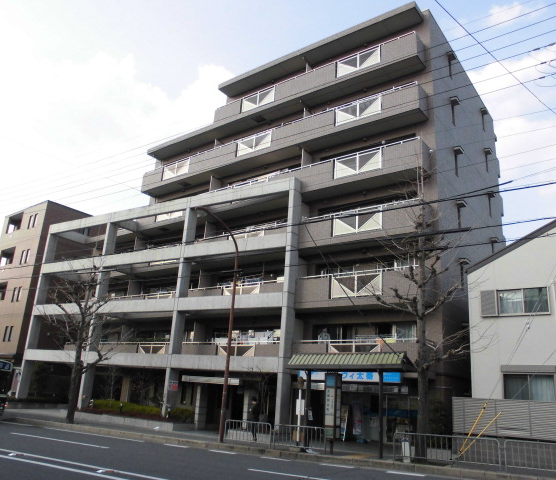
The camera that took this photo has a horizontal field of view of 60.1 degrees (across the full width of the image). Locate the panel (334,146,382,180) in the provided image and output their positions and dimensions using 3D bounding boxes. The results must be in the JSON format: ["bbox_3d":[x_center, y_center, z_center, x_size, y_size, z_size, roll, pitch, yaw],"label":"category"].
[{"bbox_3d":[3.959,-3.745,23.775,2.580,1.030,0.070,-9,-21,36],"label":"panel"}]

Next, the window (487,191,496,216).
[{"bbox_3d":[13.120,-2.241,29.542,0.280,1.400,0.550,-9,-21,36],"label":"window"}]

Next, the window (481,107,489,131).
[{"bbox_3d":[13.342,-7.848,31.057,0.280,1.400,0.550,-9,-21,36],"label":"window"}]

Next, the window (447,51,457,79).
[{"bbox_3d":[9.306,-9.302,25.589,0.350,1.400,0.620,-9,-20,36],"label":"window"}]

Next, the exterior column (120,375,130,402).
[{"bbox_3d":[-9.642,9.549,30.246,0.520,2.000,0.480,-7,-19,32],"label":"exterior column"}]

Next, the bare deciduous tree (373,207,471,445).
[{"bbox_3d":[4.810,2.825,16.208,3.200,8.500,3.000,-7,-19,32],"label":"bare deciduous tree"}]

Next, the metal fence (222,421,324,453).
[{"bbox_3d":[-0.195,6.936,16.961,4.150,0.800,0.060,-6,-19,30],"label":"metal fence"}]

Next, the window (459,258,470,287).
[{"bbox_3d":[8.945,1.562,23.057,0.280,1.400,0.550,-9,-21,36],"label":"window"}]

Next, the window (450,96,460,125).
[{"bbox_3d":[9.433,-6.879,25.546,0.280,1.400,0.550,-9,-21,36],"label":"window"}]

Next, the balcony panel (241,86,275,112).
[{"bbox_3d":[-1.183,-8.549,29.494,2.580,1.030,0.070,-9,-21,36],"label":"balcony panel"}]

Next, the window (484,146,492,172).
[{"bbox_3d":[13.335,-5.098,30.453,0.280,1.400,0.550,-9,-21,36],"label":"window"}]

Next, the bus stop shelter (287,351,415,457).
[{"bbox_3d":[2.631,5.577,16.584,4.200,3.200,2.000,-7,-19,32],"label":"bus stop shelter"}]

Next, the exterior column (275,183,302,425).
[{"bbox_3d":[0.528,2.797,23.233,0.270,12.050,0.720,-7,-19,31],"label":"exterior column"}]

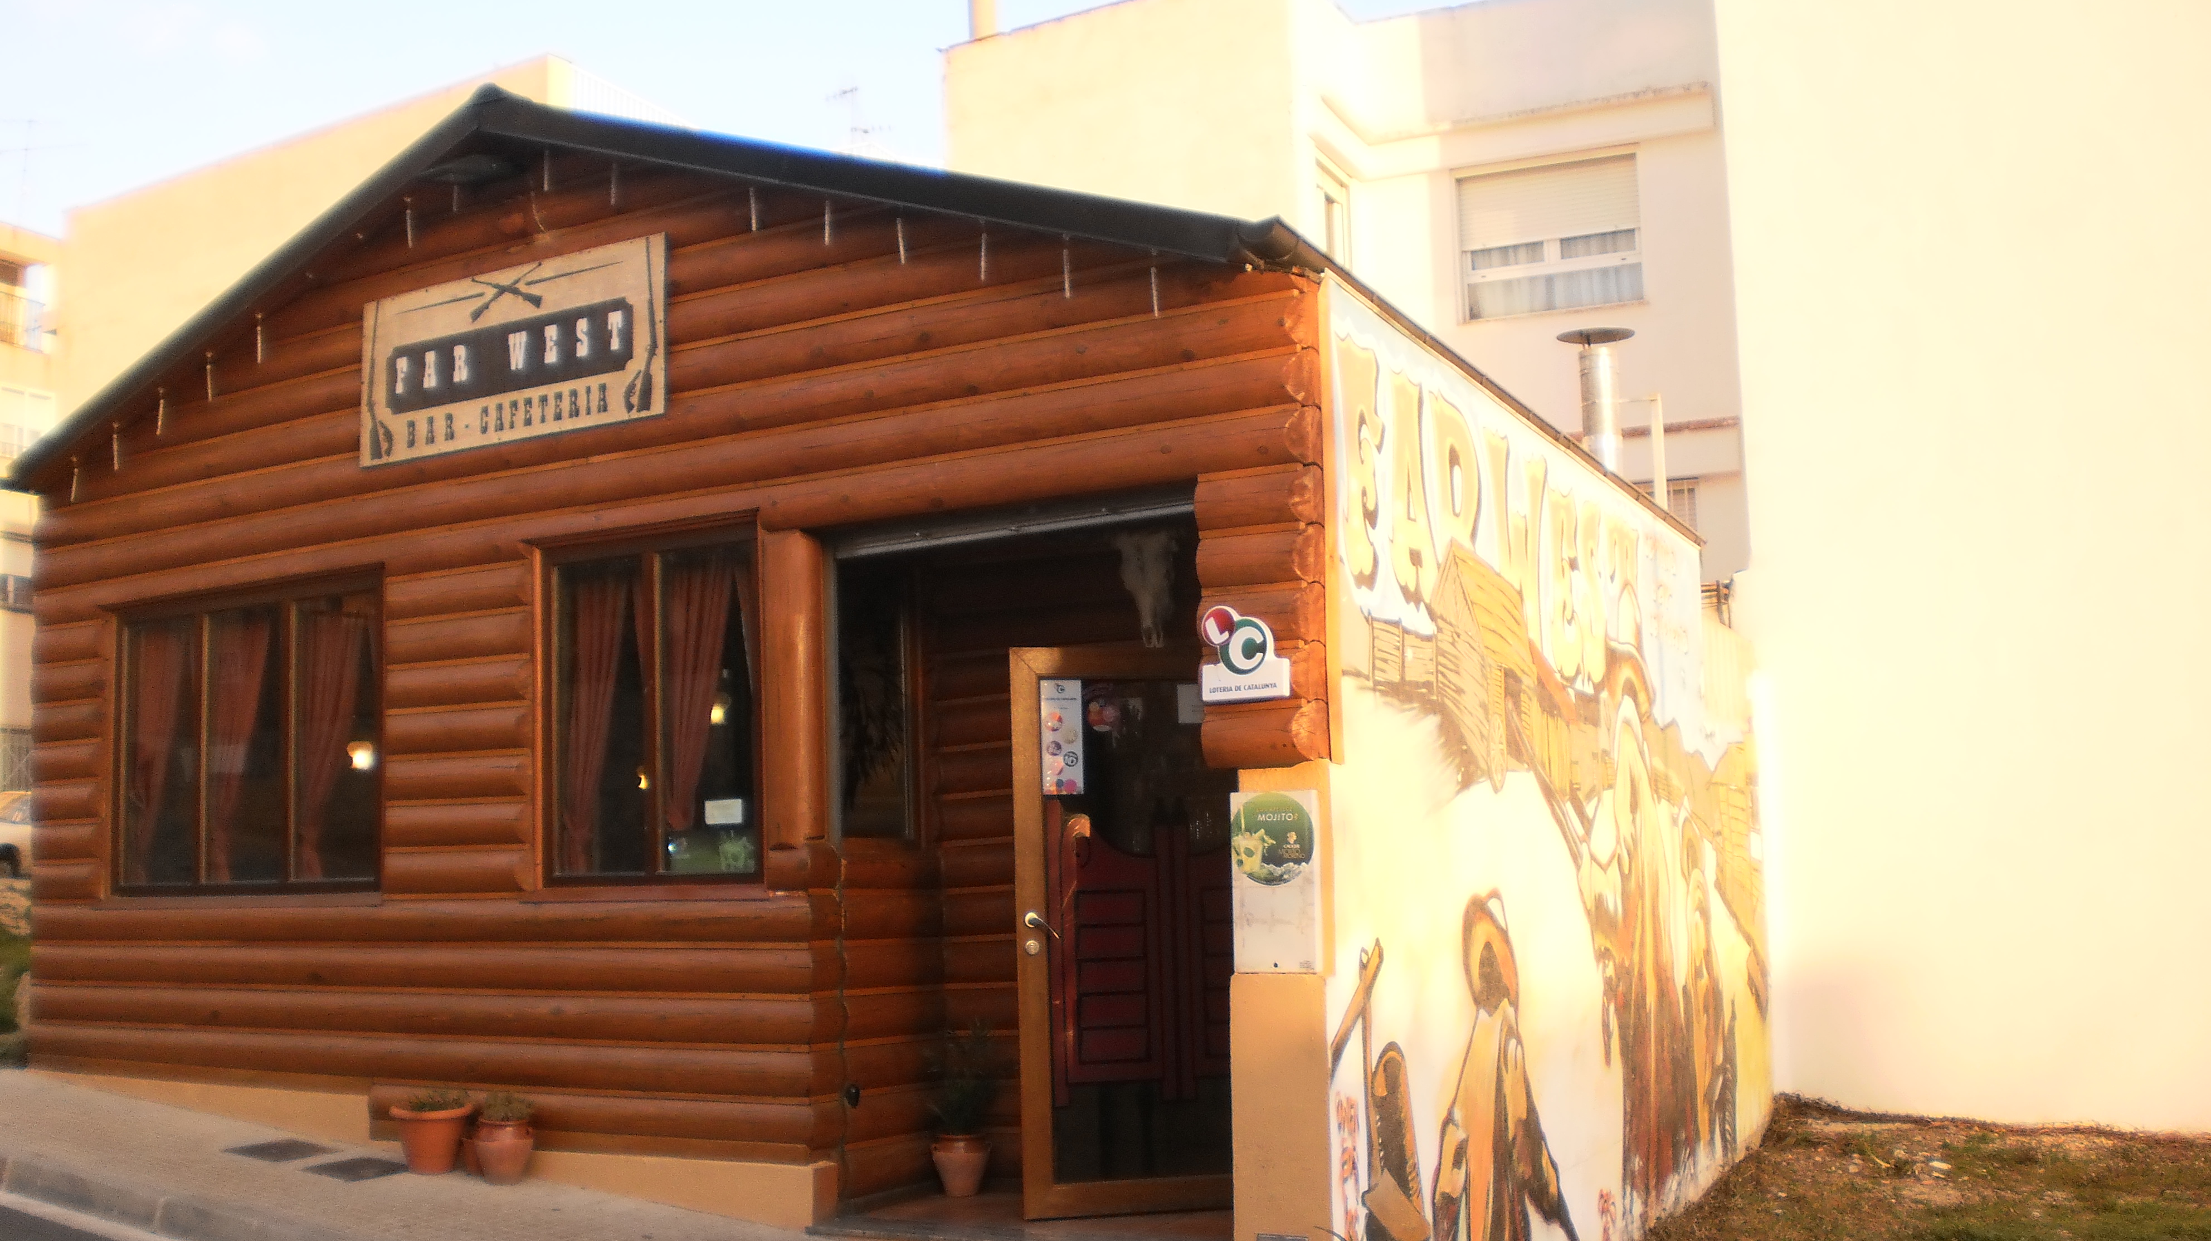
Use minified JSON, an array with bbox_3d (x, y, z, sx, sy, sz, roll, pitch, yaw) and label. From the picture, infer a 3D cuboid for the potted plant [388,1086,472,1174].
[{"bbox_3d":[-2.664,2.000,9.069,0.334,0.325,0.334,1,-3,34],"label":"potted plant"}]

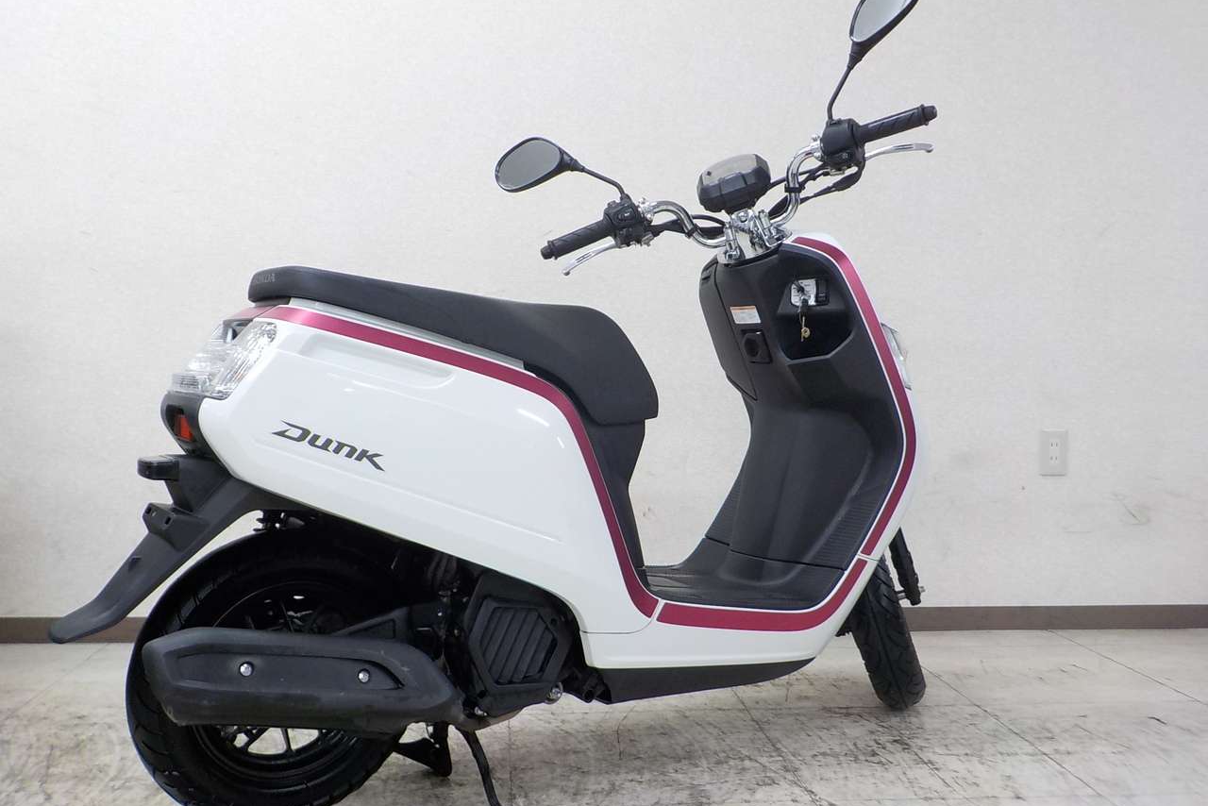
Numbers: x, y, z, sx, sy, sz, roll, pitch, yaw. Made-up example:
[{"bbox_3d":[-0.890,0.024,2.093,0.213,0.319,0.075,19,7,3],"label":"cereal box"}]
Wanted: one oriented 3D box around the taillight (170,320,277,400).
[{"bbox_3d":[-0.530,-0.065,1.435,0.115,0.110,0.215,-1,2,-33],"label":"taillight"}]

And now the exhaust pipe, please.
[{"bbox_3d":[-0.388,0.364,1.402,0.425,0.125,0.120,12,-5,-32],"label":"exhaust pipe"}]

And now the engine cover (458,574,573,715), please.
[{"bbox_3d":[-0.130,0.354,1.562,0.170,0.195,0.080,-1,2,-33],"label":"engine cover"}]

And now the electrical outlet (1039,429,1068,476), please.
[{"bbox_3d":[1.140,0.126,2.653,0.072,0.118,0.010,1,2,-6],"label":"electrical outlet"}]

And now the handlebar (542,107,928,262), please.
[{"bbox_3d":[0.237,-0.353,1.835,0.700,0.190,0.210,-17,-10,15],"label":"handlebar"}]

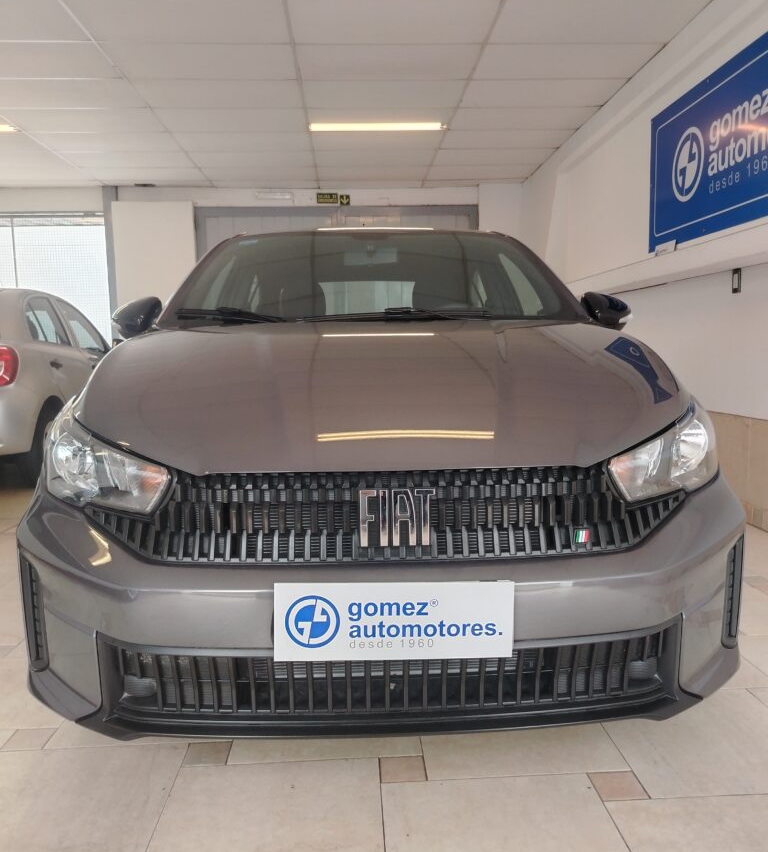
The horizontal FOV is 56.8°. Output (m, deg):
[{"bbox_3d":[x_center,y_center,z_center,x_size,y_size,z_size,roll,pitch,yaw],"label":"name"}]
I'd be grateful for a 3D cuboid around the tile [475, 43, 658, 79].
[{"bbox_3d":[1.215,-2.476,4.815,1.170,0.020,0.591,-1,6,-3],"label":"tile"}]

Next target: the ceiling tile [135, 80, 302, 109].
[{"bbox_3d":[-1.214,-2.482,5.301,1.200,0.020,0.591,-1,6,-3],"label":"ceiling tile"}]

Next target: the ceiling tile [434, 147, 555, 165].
[{"bbox_3d":[1.113,-2.758,7.284,1.181,0.025,0.599,-1,6,-3],"label":"ceiling tile"}]

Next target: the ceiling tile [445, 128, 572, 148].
[{"bbox_3d":[1.140,-2.696,6.673,1.210,0.020,0.605,-1,6,-3],"label":"ceiling tile"}]

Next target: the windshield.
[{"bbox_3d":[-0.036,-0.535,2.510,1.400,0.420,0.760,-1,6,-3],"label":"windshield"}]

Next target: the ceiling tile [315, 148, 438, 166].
[{"bbox_3d":[-0.103,-2.722,7.200,1.210,0.020,0.605,-1,6,-3],"label":"ceiling tile"}]

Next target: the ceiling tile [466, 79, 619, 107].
[{"bbox_3d":[1.198,-2.567,5.467,1.210,0.020,0.605,-1,6,-3],"label":"ceiling tile"}]

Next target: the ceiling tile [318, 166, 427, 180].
[{"bbox_3d":[-0.124,-2.791,7.829,1.219,0.025,0.599,-1,6,-3],"label":"ceiling tile"}]

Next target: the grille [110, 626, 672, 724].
[{"bbox_3d":[0.020,0.457,1.312,1.065,0.135,0.150,-1,6,-1],"label":"grille"}]

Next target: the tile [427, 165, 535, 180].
[{"bbox_3d":[1.085,-2.820,7.884,1.181,0.025,0.599,-1,6,-3],"label":"tile"}]

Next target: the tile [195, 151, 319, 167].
[{"bbox_3d":[-1.297,-2.667,7.077,1.200,0.020,0.591,-1,6,-3],"label":"tile"}]

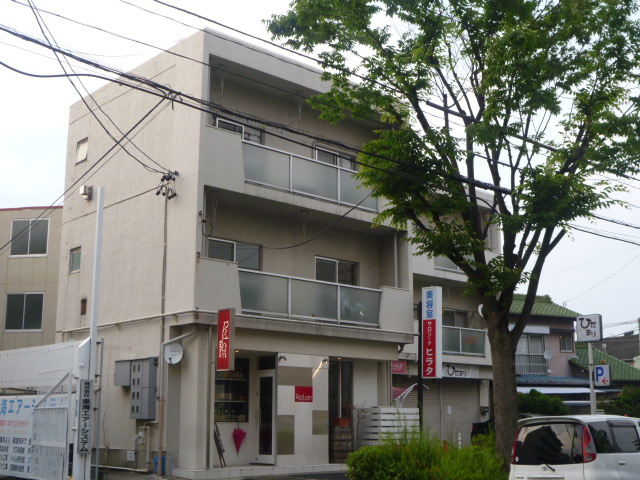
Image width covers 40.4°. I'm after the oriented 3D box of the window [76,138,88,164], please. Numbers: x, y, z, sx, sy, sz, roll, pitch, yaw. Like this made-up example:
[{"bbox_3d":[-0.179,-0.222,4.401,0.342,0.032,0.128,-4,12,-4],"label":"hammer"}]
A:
[{"bbox_3d":[-6.179,-2.308,22.702,0.100,0.614,0.592,11,-16,-41],"label":"window"}]

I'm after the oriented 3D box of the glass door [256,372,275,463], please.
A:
[{"bbox_3d":[-1.208,3.981,19.544,0.070,2.065,0.745,11,-16,-41],"label":"glass door"}]

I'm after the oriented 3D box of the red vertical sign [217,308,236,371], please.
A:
[{"bbox_3d":[-1.887,2.022,17.549,0.118,1.216,0.434,11,-16,-41],"label":"red vertical sign"}]

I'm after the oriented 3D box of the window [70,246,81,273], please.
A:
[{"bbox_3d":[-6.188,0.529,22.099,0.100,0.611,0.518,11,-16,-41],"label":"window"}]

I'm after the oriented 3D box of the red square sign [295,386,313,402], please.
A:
[{"bbox_3d":[-0.359,3.523,19.810,0.538,0.346,0.030,11,-16,-41],"label":"red square sign"}]

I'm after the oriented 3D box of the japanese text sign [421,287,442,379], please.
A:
[{"bbox_3d":[2.780,2.310,21.537,0.206,2.253,0.464,11,-16,-41],"label":"japanese text sign"}]

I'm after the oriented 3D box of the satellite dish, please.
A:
[{"bbox_3d":[-3.074,2.409,18.362,0.430,0.470,0.250,-2,-12,8],"label":"satellite dish"}]

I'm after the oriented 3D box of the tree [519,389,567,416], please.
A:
[{"bbox_3d":[7.104,5.831,27.872,1.800,2.100,1.600,11,-16,-41],"label":"tree"}]

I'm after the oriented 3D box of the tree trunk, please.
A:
[{"bbox_3d":[3.355,3.000,15.899,0.500,2.850,0.480,-3,-12,12],"label":"tree trunk"}]

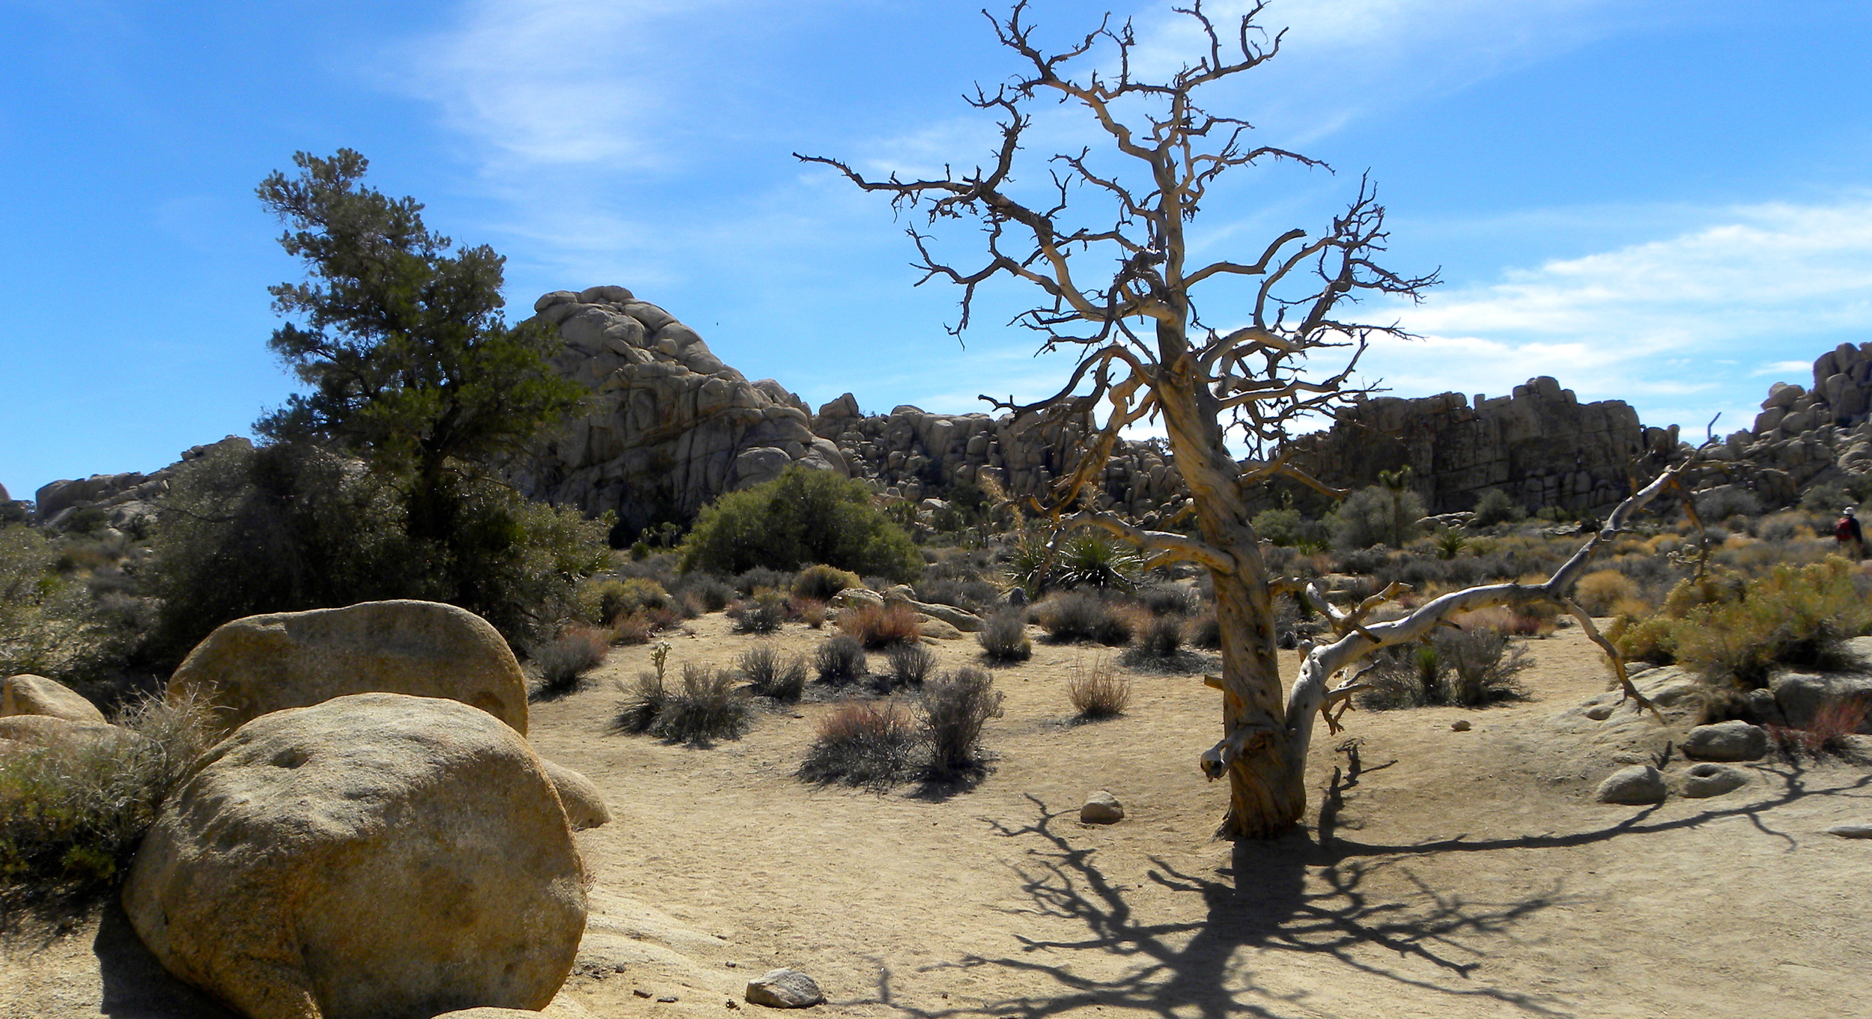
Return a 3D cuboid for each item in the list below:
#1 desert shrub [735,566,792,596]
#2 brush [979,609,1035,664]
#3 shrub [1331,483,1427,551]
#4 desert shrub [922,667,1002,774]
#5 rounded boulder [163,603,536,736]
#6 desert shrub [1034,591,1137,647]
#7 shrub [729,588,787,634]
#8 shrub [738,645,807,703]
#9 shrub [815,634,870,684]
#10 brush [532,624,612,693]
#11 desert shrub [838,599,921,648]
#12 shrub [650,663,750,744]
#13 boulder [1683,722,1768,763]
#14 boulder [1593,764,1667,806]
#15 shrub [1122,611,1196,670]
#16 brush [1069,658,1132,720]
[{"bbox_3d":[-3.007,1.274,24.500,0.994,0.586,0.914,0,0,0],"label":"desert shrub"},{"bbox_3d":[0.752,1.333,14.900,0.590,0.550,0.540,0,0,0],"label":"brush"},{"bbox_3d":[16.704,0.276,53.000,3.583,2.539,3.200,0,0,0],"label":"shrub"},{"bbox_3d":[0.167,1.312,8.700,0.507,0.665,0.470,0,0,0],"label":"desert shrub"},{"bbox_3d":[-3.136,0.980,7.500,1.920,1.050,1.200,0,0,0],"label":"rounded boulder"},{"bbox_3d":[1.838,1.338,17.500,1.256,0.655,1.156,0,0,0],"label":"desert shrub"},{"bbox_3d":[-2.300,1.325,18.200,0.760,0.560,0.650,0,0,0],"label":"shrub"},{"bbox_3d":[-1.443,1.437,12.500,0.611,0.494,0.562,0,0,0],"label":"shrub"},{"bbox_3d":[-0.872,1.397,13.100,0.504,0.456,0.480,0,0,0],"label":"shrub"},{"bbox_3d":[-3.276,1.350,12.600,0.720,0.580,0.640,0,0,0],"label":"brush"},{"bbox_3d":[-0.677,1.355,16.700,0.990,0.533,0.900,0,0,0],"label":"desert shrub"},{"bbox_3d":[-1.742,1.417,10.400,0.746,0.552,0.687,0,0,0],"label":"shrub"},{"bbox_3d":[4.854,1.435,8.650,0.520,0.240,0.400,0,0,0],"label":"boulder"},{"bbox_3d":[3.751,1.486,7.600,0.395,0.213,0.340,0,0,0],"label":"boulder"},{"bbox_3d":[2.411,1.399,15.200,0.791,0.601,0.727,0,0,0],"label":"shrub"},{"bbox_3d":[1.311,1.421,11.150,0.500,0.470,0.450,0,0,0],"label":"brush"}]

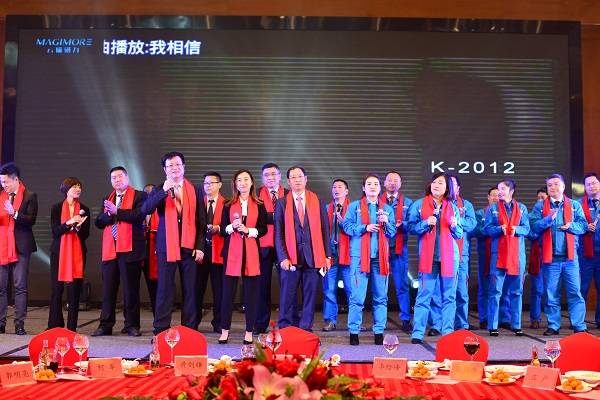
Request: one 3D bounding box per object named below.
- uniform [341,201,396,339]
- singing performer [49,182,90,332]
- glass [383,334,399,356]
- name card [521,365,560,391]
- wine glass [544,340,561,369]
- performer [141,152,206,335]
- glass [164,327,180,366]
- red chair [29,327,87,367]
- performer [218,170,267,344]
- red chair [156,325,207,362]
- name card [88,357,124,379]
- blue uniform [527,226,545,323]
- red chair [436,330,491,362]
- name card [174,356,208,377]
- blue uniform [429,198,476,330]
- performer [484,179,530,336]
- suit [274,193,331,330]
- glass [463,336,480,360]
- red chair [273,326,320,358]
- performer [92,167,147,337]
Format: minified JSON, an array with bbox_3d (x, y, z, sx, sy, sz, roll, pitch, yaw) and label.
[{"bbox_3d":[0.662,0.642,8.050,0.530,1.330,0.340,0,-3,-1],"label":"uniform"},{"bbox_3d":[-2.412,0.586,8.720,0.440,1.620,0.340,1,-4,-14],"label":"singing performer"},{"bbox_3d":[0.515,0.878,4.747,0.092,0.228,0.092,0,-3,0],"label":"glass"},{"bbox_3d":[1.248,0.911,4.290,0.190,0.108,0.080,-2,-4,32],"label":"name card"},{"bbox_3d":[1.337,0.858,4.400,0.090,0.222,0.090,0,-3,0],"label":"wine glass"},{"bbox_3d":[-1.230,0.447,8.100,0.600,1.800,0.420,1,-3,-3],"label":"performer"},{"bbox_3d":[-0.758,0.881,4.957,0.092,0.232,0.092,0,-3,0],"label":"glass"},{"bbox_3d":[-1.529,1.307,5.269,0.440,0.950,0.540,1,-3,-18],"label":"red chair"},{"bbox_3d":[-0.555,0.550,8.040,0.460,1.660,0.340,0,-3,0],"label":"performer"},{"bbox_3d":[-0.776,1.319,5.411,0.440,0.950,0.540,1,-3,-8],"label":"red chair"},{"bbox_3d":[-1.131,0.983,4.880,0.195,0.115,0.080,1,-4,-17],"label":"name card"},{"bbox_3d":[2.858,0.777,9.741,0.460,1.340,0.330,0,-3,11],"label":"blue uniform"},{"bbox_3d":[1.092,1.376,5.742,0.430,0.940,0.530,-1,-4,16],"label":"red chair"},{"bbox_3d":[-0.603,0.921,4.630,0.190,0.108,0.080,1,-3,-6],"label":"name card"},{"bbox_3d":[1.660,0.688,9.013,0.500,1.420,0.360,0,-3,14],"label":"blue uniform"},{"bbox_3d":[2.191,0.602,8.800,0.470,1.650,0.360,0,-3,11],"label":"performer"},{"bbox_3d":[0.031,0.641,8.550,0.570,1.430,0.310,0,-3,-3],"label":"suit"},{"bbox_3d":[0.962,0.878,4.660,0.090,0.225,0.090,0,-3,0],"label":"glass"},{"bbox_3d":[-0.030,1.330,5.459,0.440,0.950,0.540,0,-3,0],"label":"red chair"},{"bbox_3d":[-1.858,0.526,8.600,0.500,1.730,0.400,0,-3,14],"label":"performer"}]

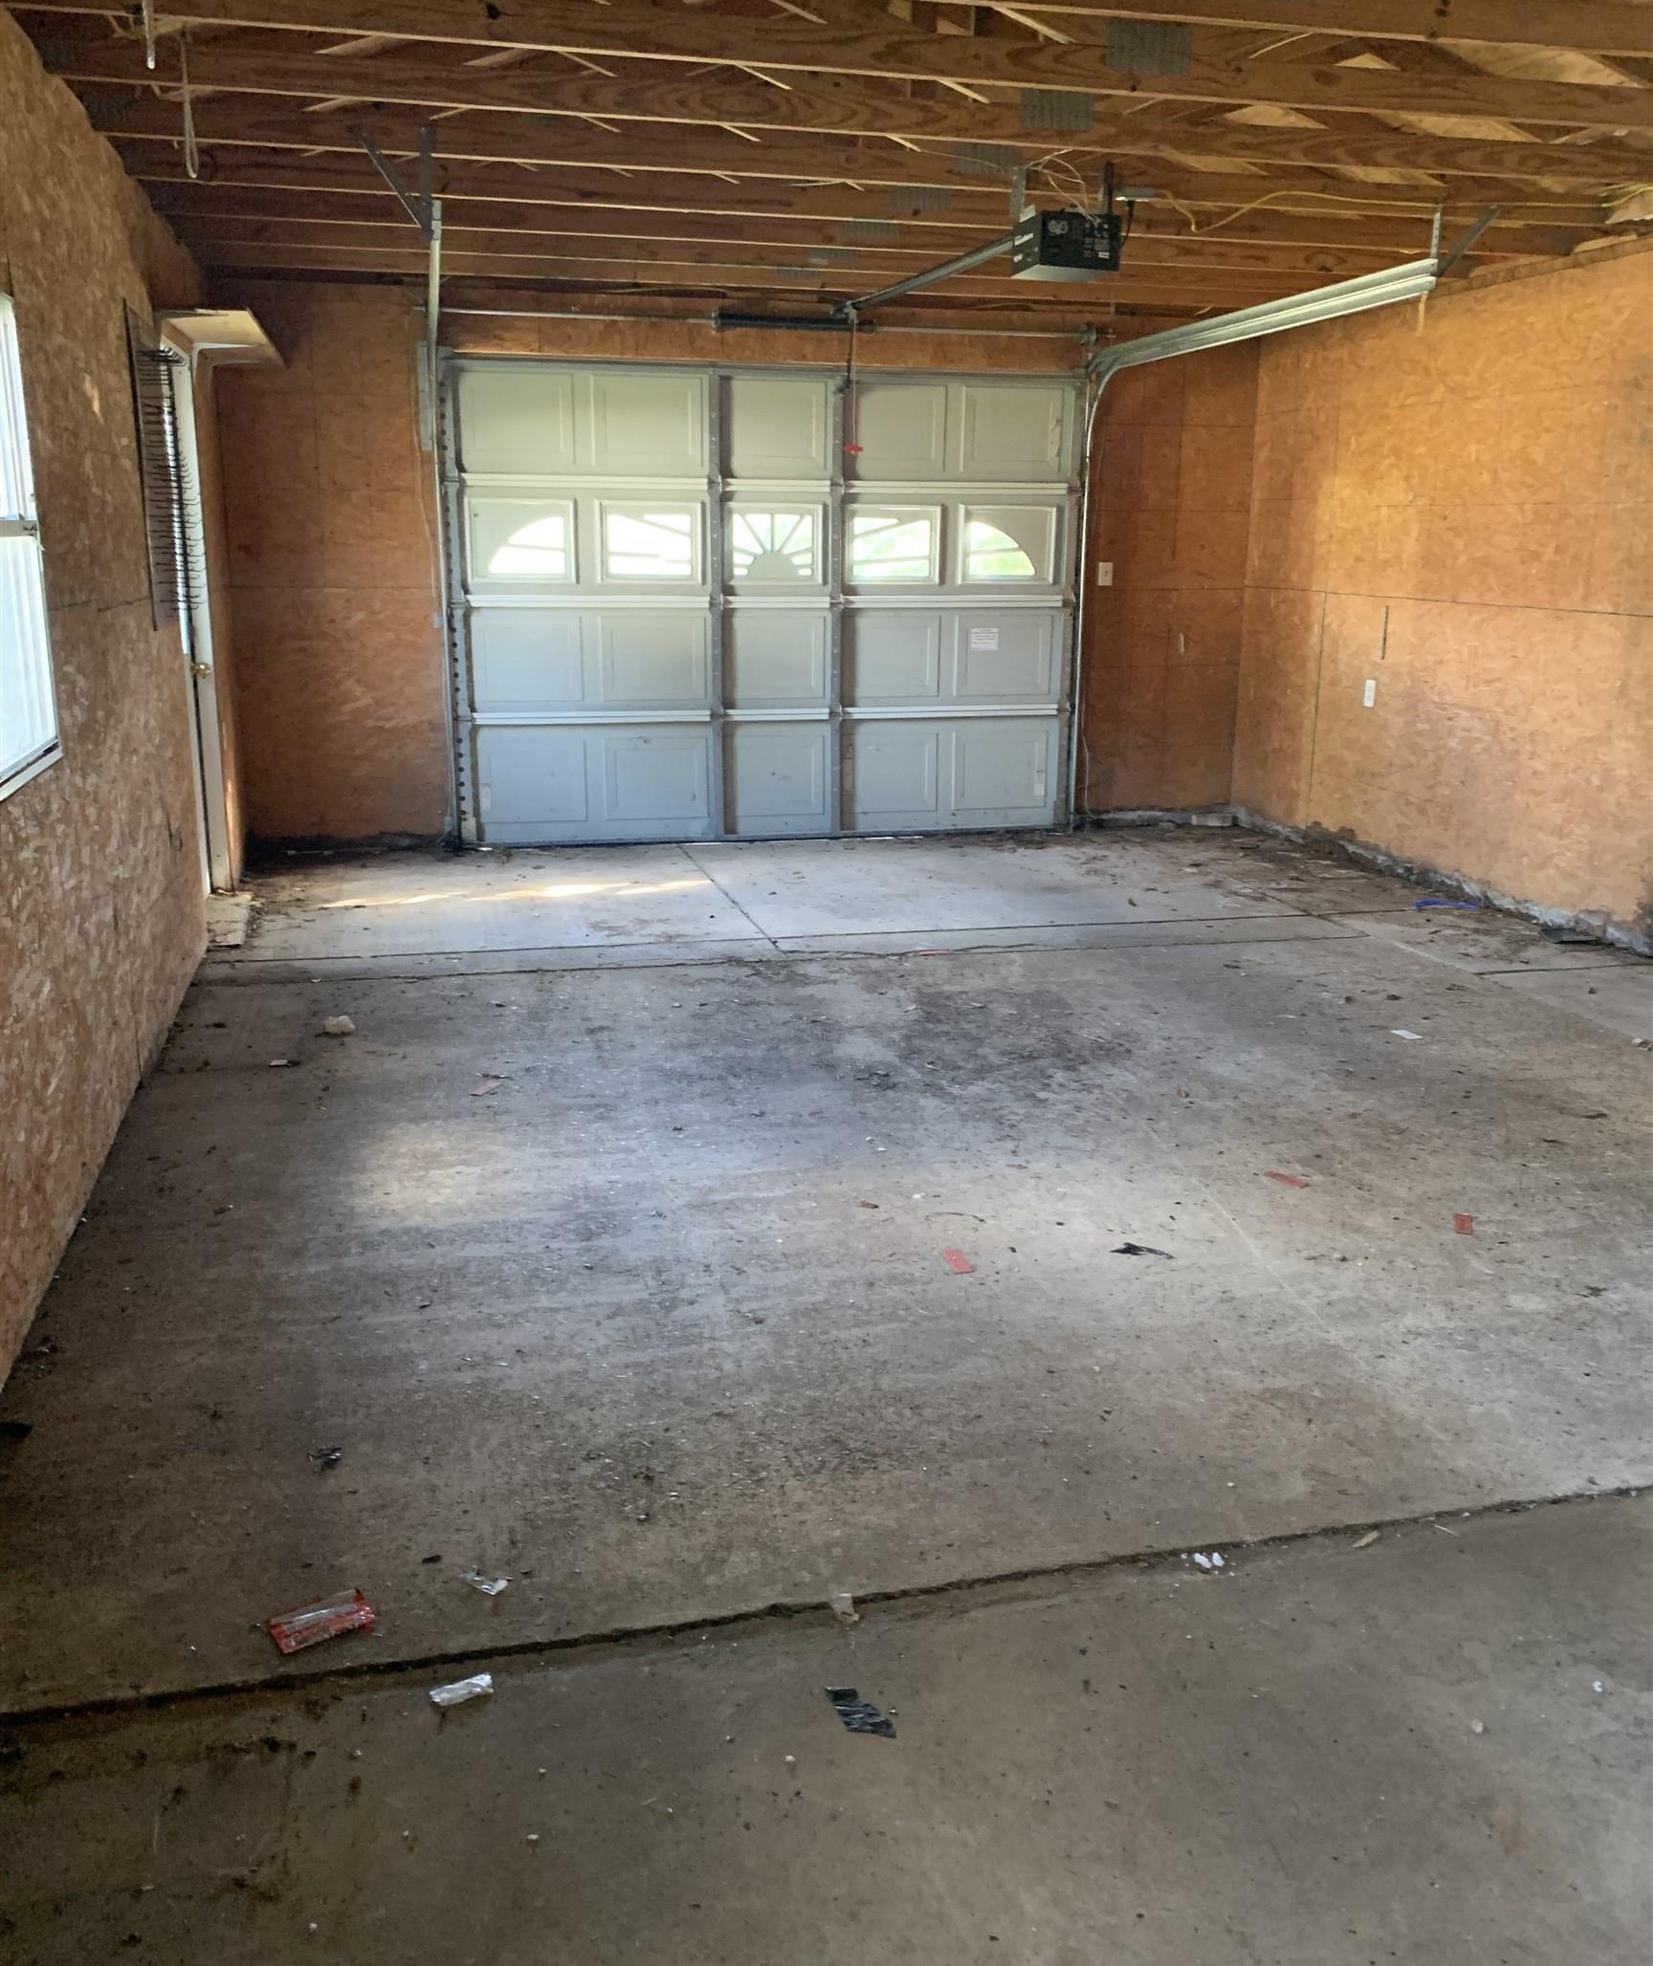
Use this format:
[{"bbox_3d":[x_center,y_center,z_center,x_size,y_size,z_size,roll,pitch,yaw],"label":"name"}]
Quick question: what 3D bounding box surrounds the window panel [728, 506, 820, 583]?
[{"bbox_3d":[-0.240,-2.120,8.002,0.473,0.378,0.030,-3,15,-13],"label":"window panel"}]

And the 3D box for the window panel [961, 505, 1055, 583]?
[{"bbox_3d":[0.912,-2.185,8.274,0.499,0.377,0.030,-3,15,-13],"label":"window panel"}]

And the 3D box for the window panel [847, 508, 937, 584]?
[{"bbox_3d":[0.332,-2.151,8.138,0.475,0.374,0.030,-3,15,-13],"label":"window panel"}]

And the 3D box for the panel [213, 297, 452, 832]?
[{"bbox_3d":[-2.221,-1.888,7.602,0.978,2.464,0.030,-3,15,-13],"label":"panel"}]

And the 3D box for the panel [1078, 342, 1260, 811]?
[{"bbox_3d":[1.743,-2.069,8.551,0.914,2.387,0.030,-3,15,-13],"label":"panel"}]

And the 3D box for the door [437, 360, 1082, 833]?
[{"bbox_3d":[-0.219,-1.826,8.084,3.094,2.225,0.060,-3,15,-13],"label":"door"}]

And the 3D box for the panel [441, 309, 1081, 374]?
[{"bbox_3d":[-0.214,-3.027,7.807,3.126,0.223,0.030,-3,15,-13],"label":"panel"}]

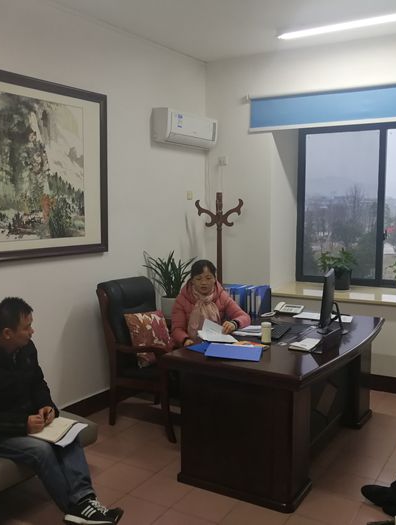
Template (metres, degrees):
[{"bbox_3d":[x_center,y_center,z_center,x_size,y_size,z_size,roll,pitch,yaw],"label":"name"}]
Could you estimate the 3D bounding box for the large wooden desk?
[{"bbox_3d":[0.655,0.876,3.732,0.900,0.775,1.820,4,7,32],"label":"large wooden desk"}]

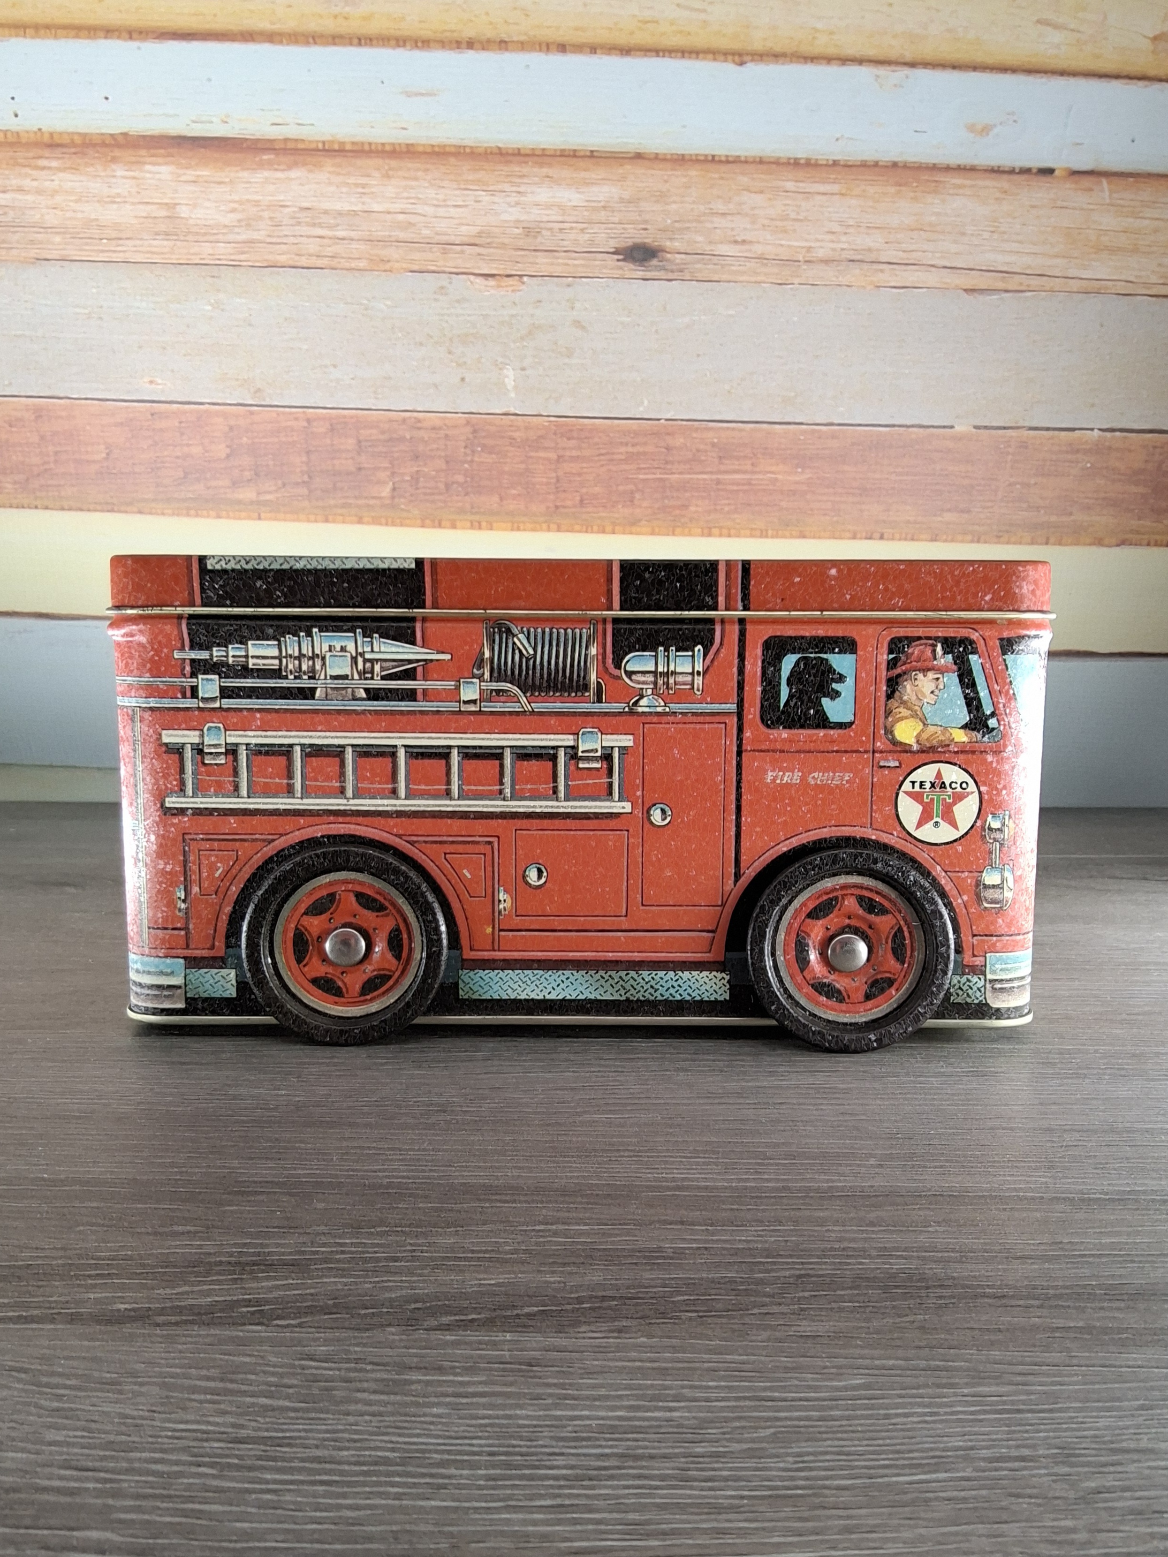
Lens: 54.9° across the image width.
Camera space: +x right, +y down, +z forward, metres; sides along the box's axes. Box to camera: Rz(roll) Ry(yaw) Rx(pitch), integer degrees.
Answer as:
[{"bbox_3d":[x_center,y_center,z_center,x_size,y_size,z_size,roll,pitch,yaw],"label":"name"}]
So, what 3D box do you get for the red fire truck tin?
[{"bbox_3d":[-0.001,0.001,0.293,0.212,0.106,0.112,0,7,0],"label":"red fire truck tin"}]

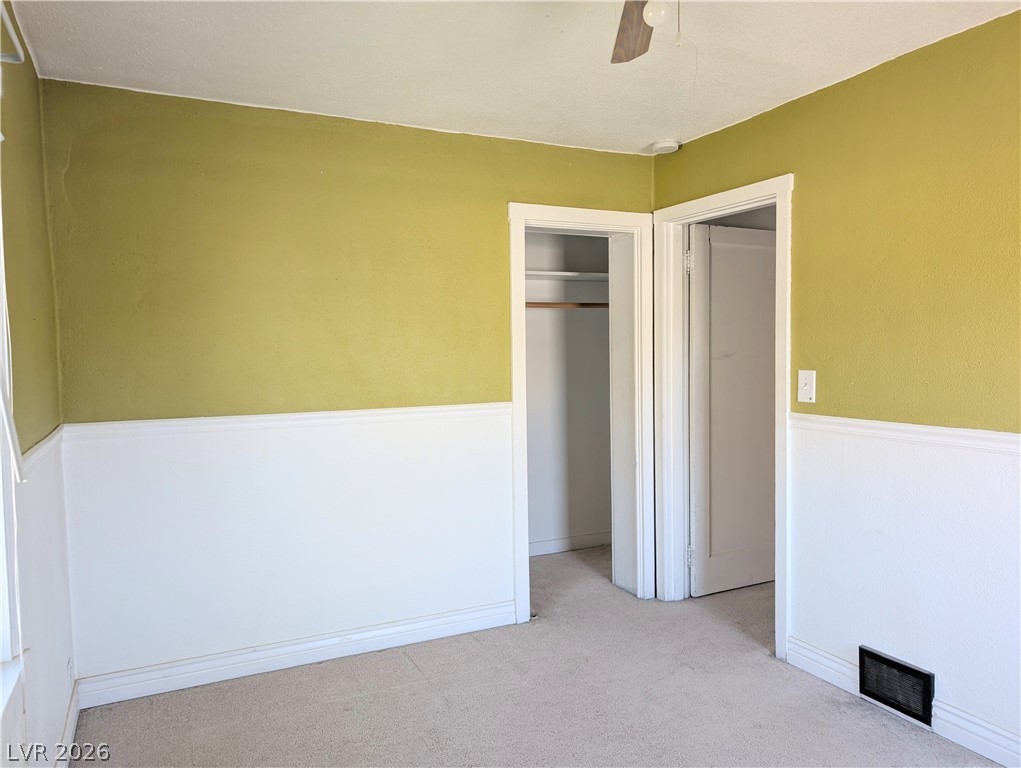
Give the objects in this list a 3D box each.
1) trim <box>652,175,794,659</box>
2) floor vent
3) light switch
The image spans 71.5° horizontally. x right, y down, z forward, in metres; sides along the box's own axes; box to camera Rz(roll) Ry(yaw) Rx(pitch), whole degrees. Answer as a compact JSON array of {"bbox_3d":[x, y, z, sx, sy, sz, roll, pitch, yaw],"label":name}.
[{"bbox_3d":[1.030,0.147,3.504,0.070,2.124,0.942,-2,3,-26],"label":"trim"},{"bbox_3d":[1.453,1.132,2.673,0.030,0.190,0.295,-2,3,-26],"label":"floor vent"},{"bbox_3d":[1.256,0.012,3.002,0.018,0.136,0.092,-2,3,-26],"label":"light switch"}]

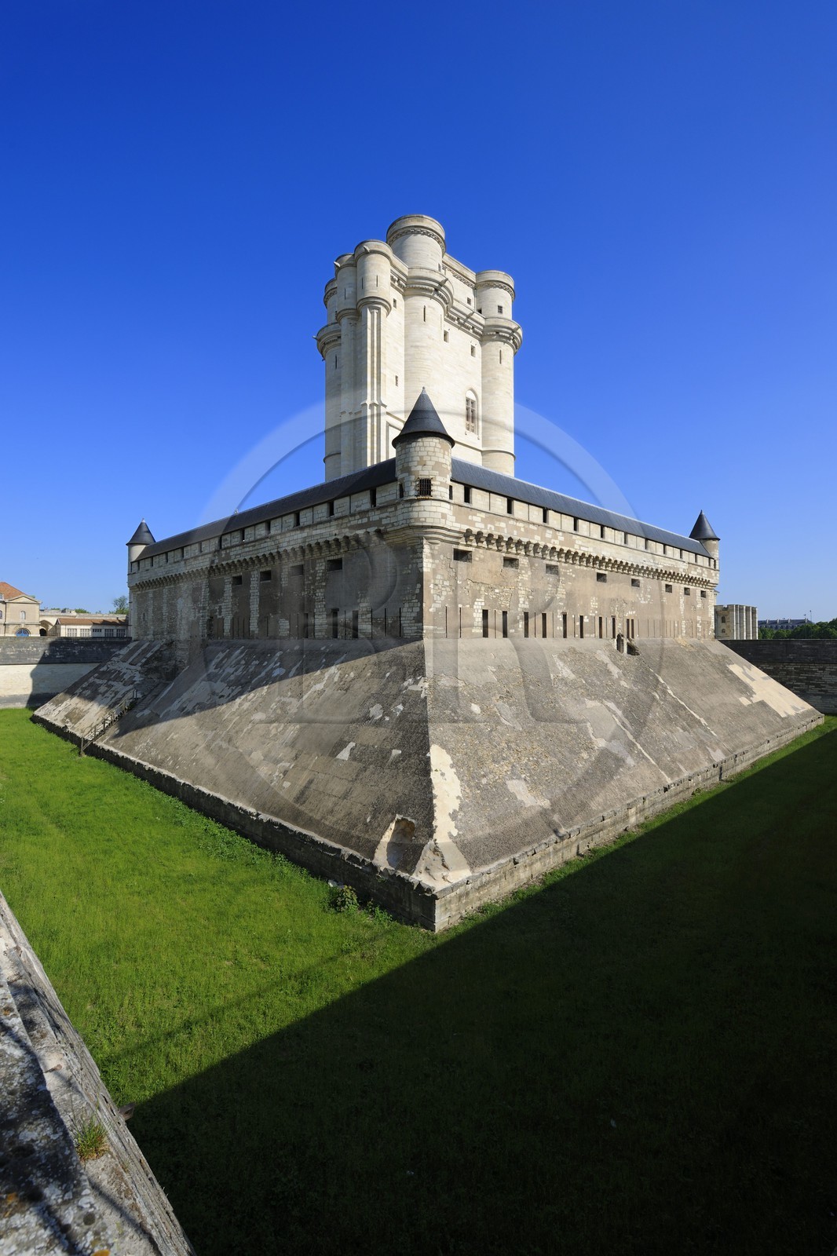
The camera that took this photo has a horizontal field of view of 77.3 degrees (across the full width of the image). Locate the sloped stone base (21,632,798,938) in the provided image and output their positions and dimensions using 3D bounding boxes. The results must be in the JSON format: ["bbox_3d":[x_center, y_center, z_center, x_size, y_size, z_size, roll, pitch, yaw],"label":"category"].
[{"bbox_3d":[0.020,7.150,69.140,71.500,11.130,73.920,1,-2,-44],"label":"sloped stone base"}]

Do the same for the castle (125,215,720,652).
[{"bbox_3d":[-0.080,-22.320,69.880,53.800,49.100,55.670,1,-2,-44],"label":"castle"}]

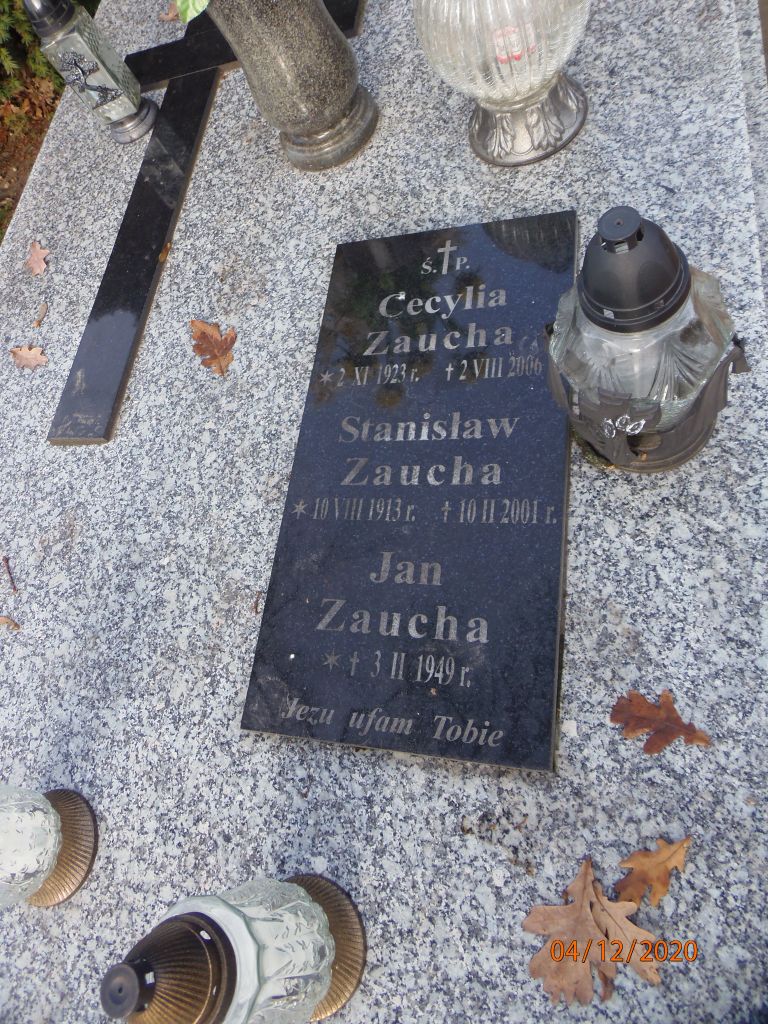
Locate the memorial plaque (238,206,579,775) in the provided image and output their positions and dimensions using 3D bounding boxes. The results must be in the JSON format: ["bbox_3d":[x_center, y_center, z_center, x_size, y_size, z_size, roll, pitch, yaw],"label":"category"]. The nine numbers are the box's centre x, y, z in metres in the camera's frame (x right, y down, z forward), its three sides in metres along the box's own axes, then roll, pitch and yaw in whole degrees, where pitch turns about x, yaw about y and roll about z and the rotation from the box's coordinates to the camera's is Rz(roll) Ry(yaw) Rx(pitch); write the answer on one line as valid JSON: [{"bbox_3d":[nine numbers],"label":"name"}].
[{"bbox_3d":[0.043,-0.061,0.764,0.300,0.019,0.602,0,67,21],"label":"memorial plaque"}]

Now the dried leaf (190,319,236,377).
[{"bbox_3d":[-0.223,-0.226,0.938,0.063,0.015,0.125,-36,60,3],"label":"dried leaf"}]

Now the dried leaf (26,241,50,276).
[{"bbox_3d":[-0.561,-0.413,1.153,0.045,0.013,0.085,-10,64,17],"label":"dried leaf"}]

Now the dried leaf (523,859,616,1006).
[{"bbox_3d":[0.140,0.326,0.549,0.065,0.020,0.095,-17,62,13],"label":"dried leaf"}]

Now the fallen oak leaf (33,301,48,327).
[{"bbox_3d":[-0.526,-0.303,1.091,0.018,0.012,0.048,-2,67,20],"label":"fallen oak leaf"}]

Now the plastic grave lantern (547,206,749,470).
[{"bbox_3d":[0.213,-0.151,0.603,0.170,0.246,0.165,16,74,26],"label":"plastic grave lantern"}]

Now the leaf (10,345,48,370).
[{"bbox_3d":[-0.531,-0.231,1.060,0.088,0.013,0.040,14,73,26],"label":"leaf"}]

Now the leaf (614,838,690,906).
[{"bbox_3d":[0.207,0.273,0.547,0.036,0.018,0.074,37,84,30],"label":"leaf"}]

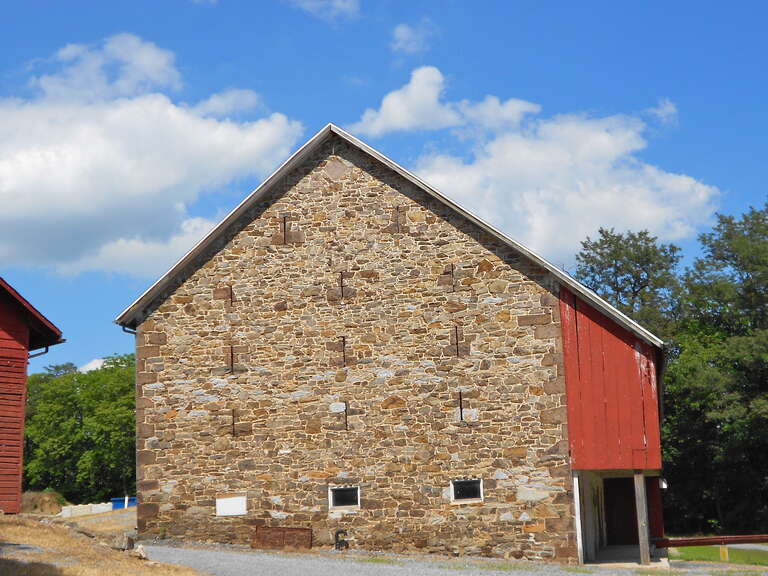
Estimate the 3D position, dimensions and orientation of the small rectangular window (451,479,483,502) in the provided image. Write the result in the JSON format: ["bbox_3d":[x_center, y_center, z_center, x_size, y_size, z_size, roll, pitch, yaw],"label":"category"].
[{"bbox_3d":[1.989,4.883,23.002,0.750,0.550,0.150,-4,-11,4],"label":"small rectangular window"}]

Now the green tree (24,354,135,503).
[{"bbox_3d":[-16.886,7.847,52.905,7.000,8.800,6.500,1,-11,-18],"label":"green tree"}]

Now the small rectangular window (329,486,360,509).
[{"bbox_3d":[-0.960,5.093,23.192,0.740,0.550,0.130,-4,-11,4],"label":"small rectangular window"}]

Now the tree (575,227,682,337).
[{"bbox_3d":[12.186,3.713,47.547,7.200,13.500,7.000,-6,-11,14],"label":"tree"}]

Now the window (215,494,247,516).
[{"bbox_3d":[-3.747,5.339,23.363,0.750,0.490,0.120,-4,-11,4],"label":"window"}]

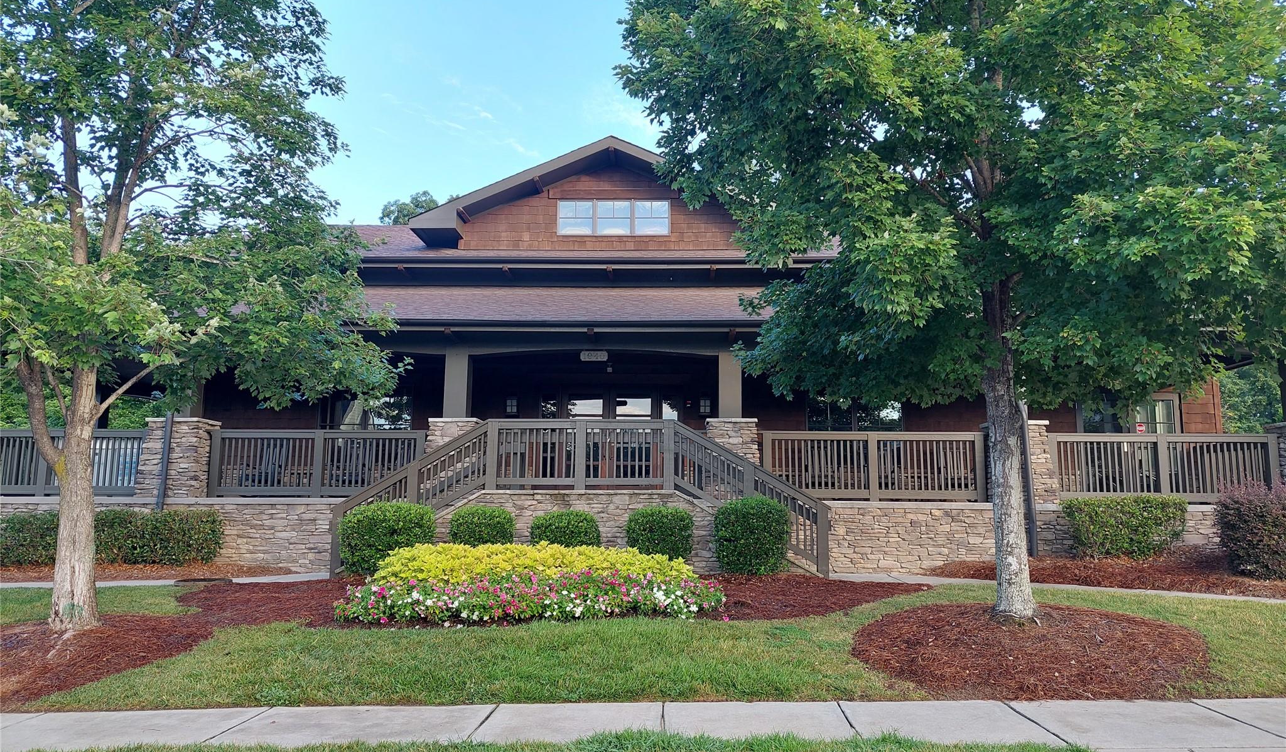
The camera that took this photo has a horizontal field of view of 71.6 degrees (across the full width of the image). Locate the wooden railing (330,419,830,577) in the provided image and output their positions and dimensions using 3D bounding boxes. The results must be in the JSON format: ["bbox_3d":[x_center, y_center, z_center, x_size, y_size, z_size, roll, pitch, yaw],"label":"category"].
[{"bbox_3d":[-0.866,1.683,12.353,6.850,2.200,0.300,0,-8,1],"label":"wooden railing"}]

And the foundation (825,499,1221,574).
[{"bbox_3d":[6.044,2.595,14.223,6.200,1.140,0.500,0,-8,1],"label":"foundation"}]

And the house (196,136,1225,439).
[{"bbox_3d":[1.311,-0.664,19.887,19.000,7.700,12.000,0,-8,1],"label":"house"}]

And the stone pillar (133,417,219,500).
[{"bbox_3d":[-7.669,1.401,14.989,1.000,1.280,0.950,0,-8,1],"label":"stone pillar"}]

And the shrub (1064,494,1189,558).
[{"bbox_3d":[7.005,2.198,13.051,1.800,0.930,1.150,0,-8,1],"label":"shrub"}]

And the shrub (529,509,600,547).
[{"bbox_3d":[-1.032,2.161,11.629,0.900,0.820,0.900,0,-8,1],"label":"shrub"}]

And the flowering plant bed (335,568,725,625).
[{"bbox_3d":[-1.169,2.336,9.584,4.000,0.450,1.200,0,-8,1],"label":"flowering plant bed"}]

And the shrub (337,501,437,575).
[{"bbox_3d":[-3.313,2.096,11.577,1.230,0.960,1.150,0,-8,1],"label":"shrub"}]

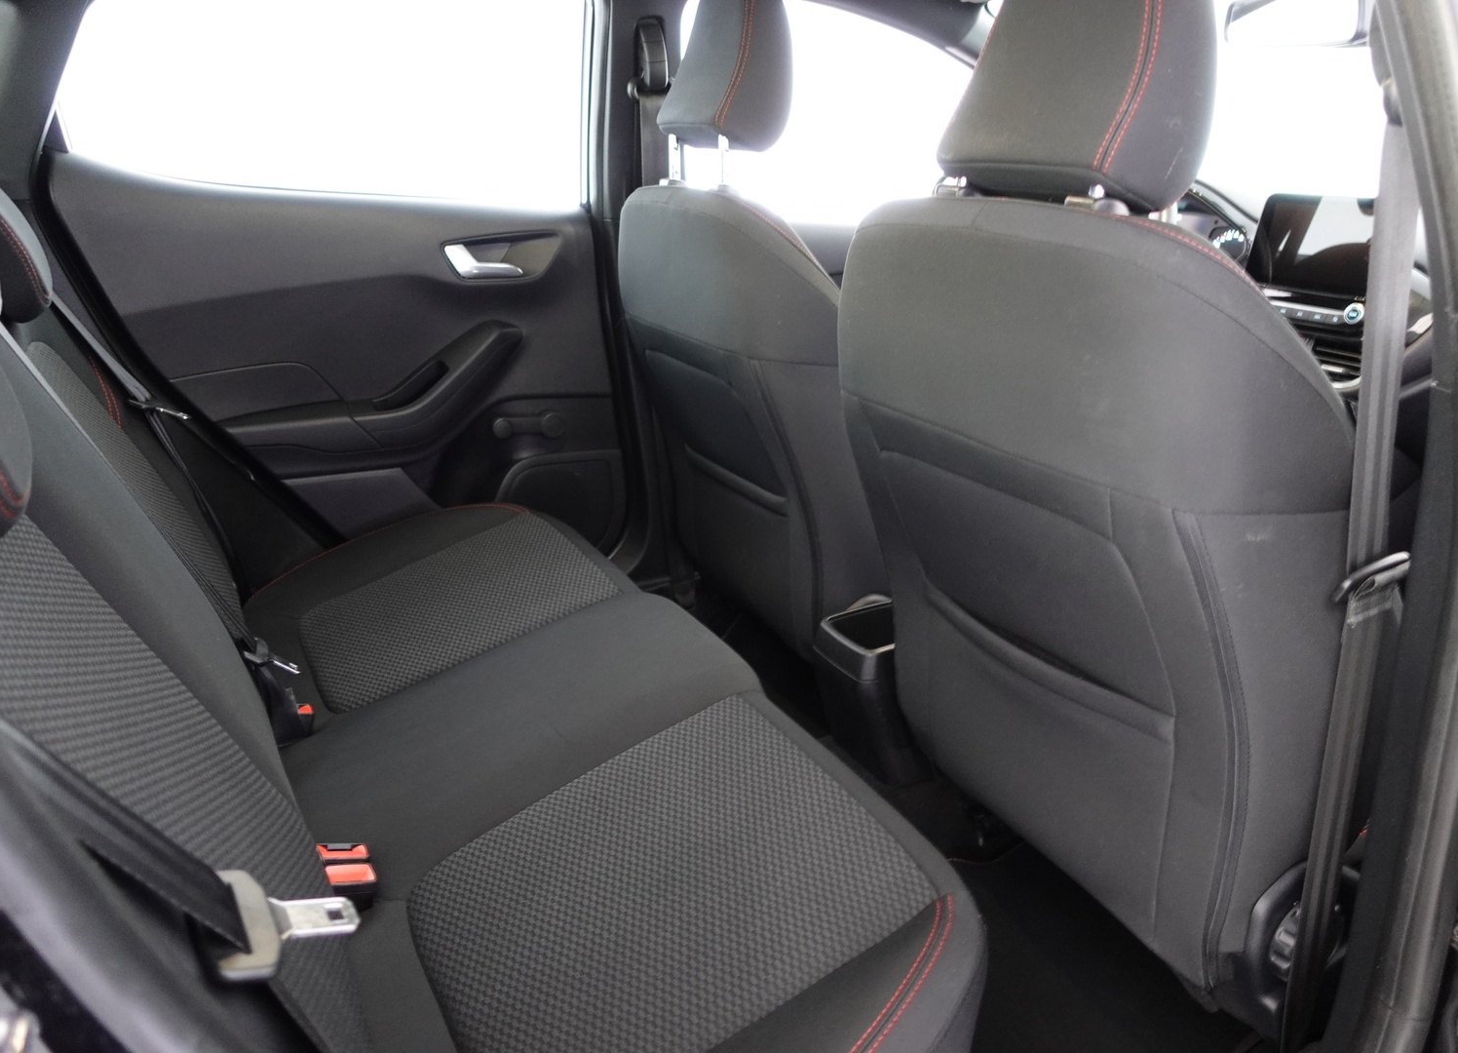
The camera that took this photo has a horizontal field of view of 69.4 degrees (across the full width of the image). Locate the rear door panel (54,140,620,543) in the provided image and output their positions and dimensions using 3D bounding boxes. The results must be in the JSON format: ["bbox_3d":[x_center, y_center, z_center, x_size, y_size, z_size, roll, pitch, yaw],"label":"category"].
[{"bbox_3d":[-0.531,-0.208,1.688,0.820,0.750,0.130,-12,24,-27],"label":"rear door panel"}]

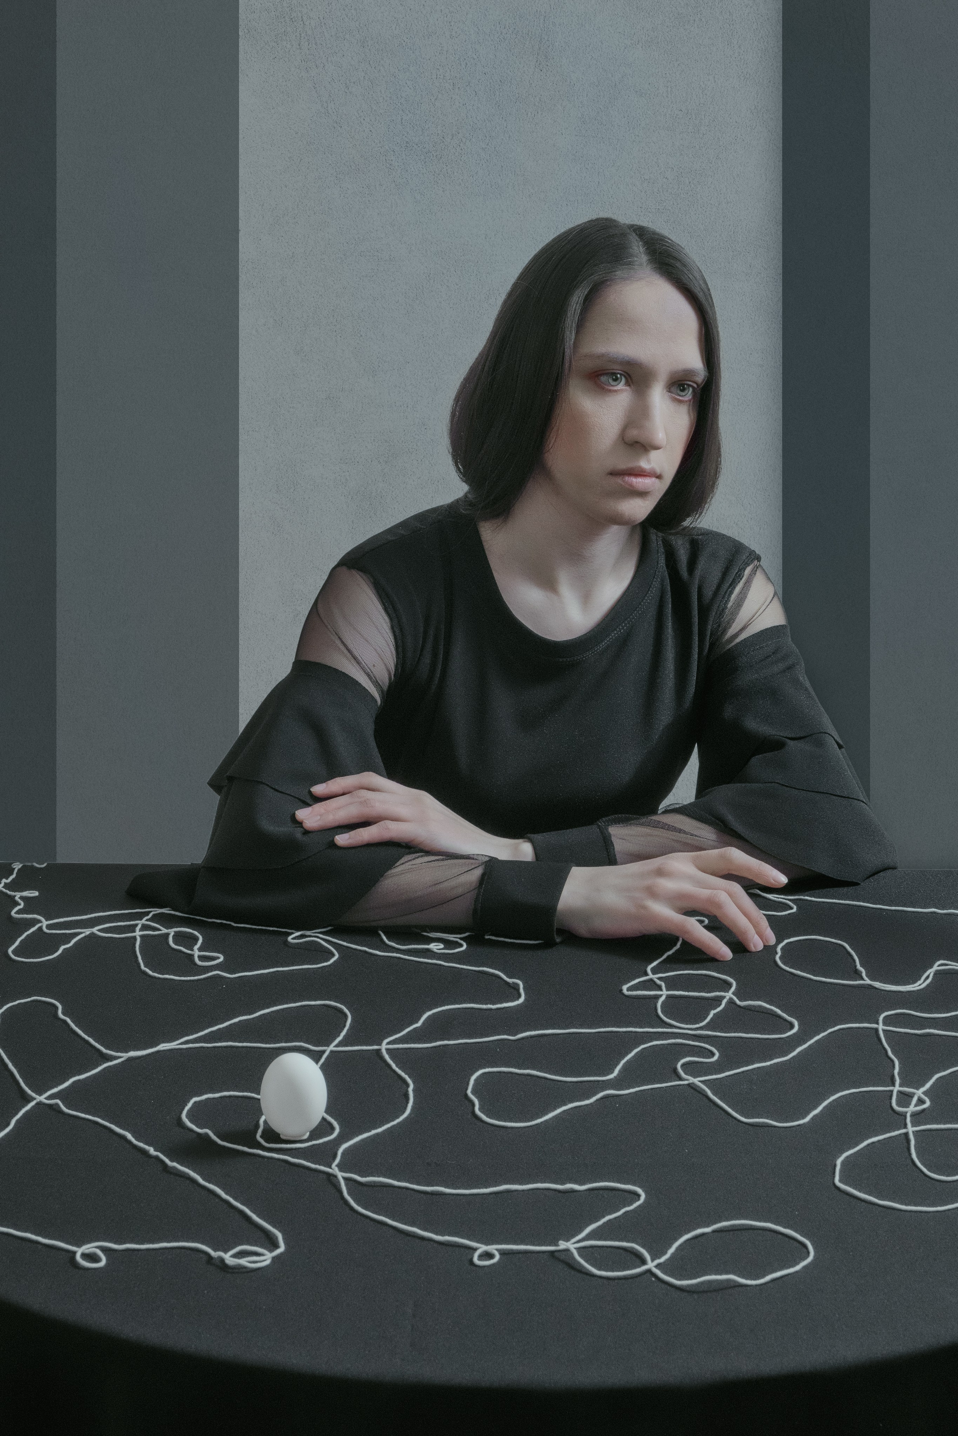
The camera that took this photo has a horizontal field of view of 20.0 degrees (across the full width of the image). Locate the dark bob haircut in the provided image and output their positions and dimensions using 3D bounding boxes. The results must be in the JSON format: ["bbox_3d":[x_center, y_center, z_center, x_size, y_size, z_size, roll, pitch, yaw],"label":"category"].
[{"bbox_3d":[0.087,-0.281,2.220,0.210,0.250,0.220,-3,15,-29],"label":"dark bob haircut"}]

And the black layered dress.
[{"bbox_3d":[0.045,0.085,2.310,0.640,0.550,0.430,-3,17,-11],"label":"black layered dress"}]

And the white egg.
[{"bbox_3d":[-0.124,0.254,1.820,0.044,0.059,0.044,0,16,0],"label":"white egg"}]

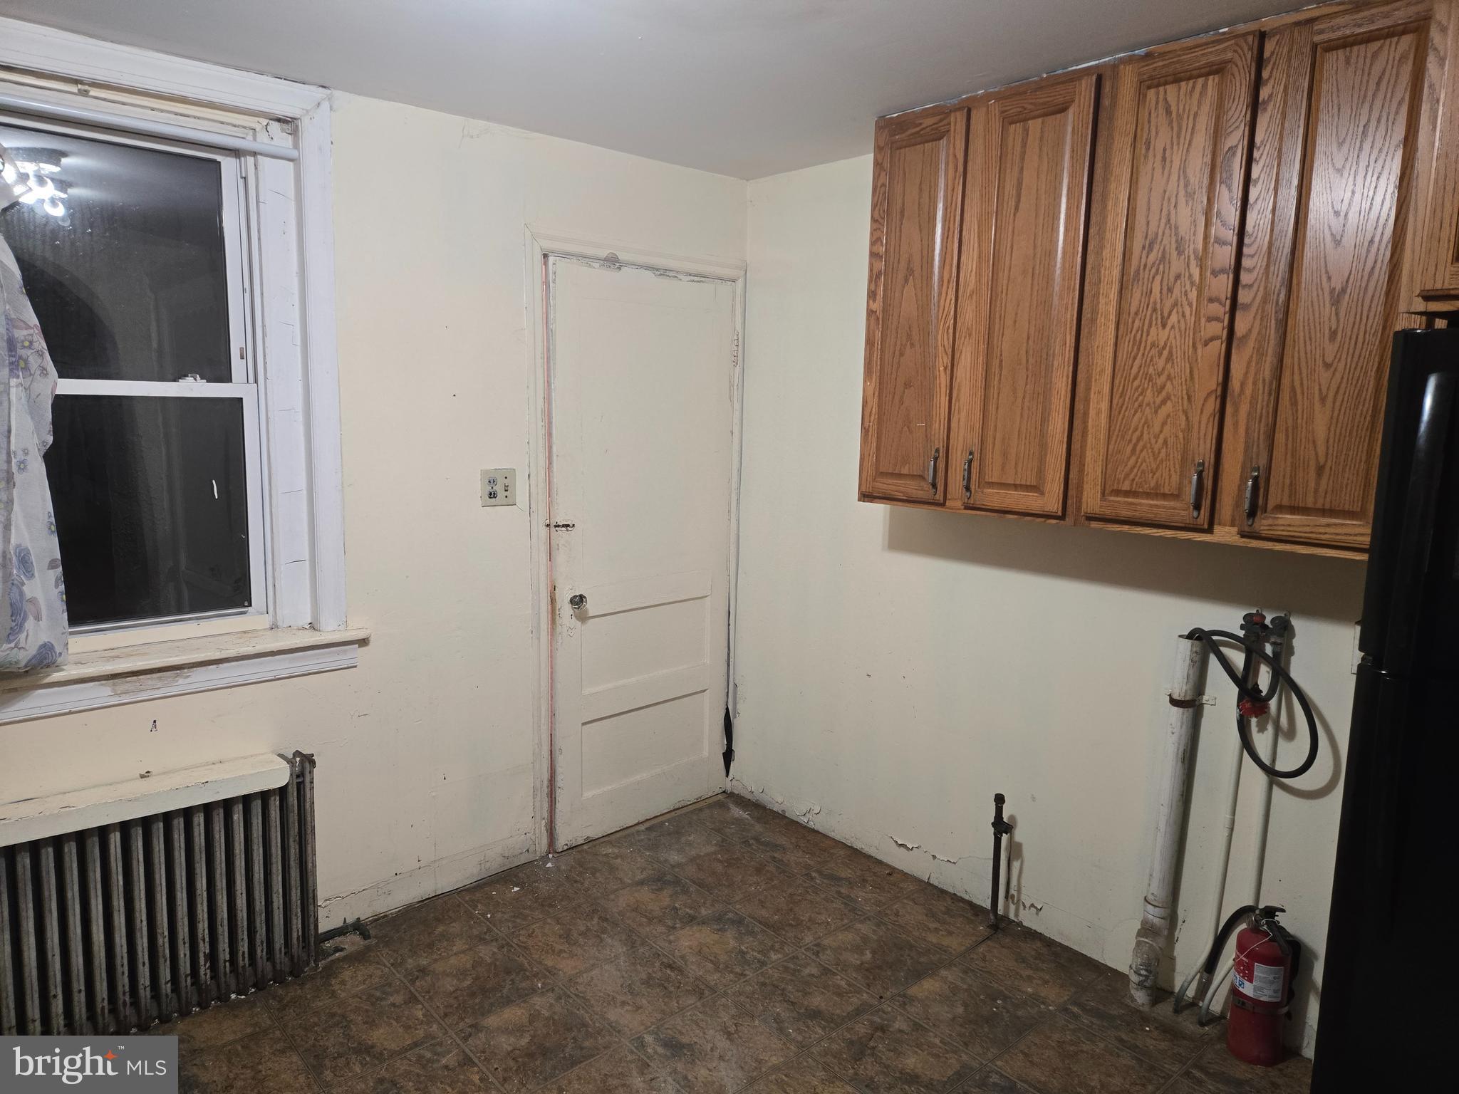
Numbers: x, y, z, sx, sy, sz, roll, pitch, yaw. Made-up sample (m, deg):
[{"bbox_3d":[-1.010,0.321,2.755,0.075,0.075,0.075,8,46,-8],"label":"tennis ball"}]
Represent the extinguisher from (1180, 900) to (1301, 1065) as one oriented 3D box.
[{"bbox_3d":[1.289,1.067,2.411,0.215,0.394,0.130,4,9,15],"label":"extinguisher"}]

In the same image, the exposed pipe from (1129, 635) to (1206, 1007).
[{"bbox_3d":[1.152,0.735,2.549,0.115,1.010,0.092,-7,12,-42],"label":"exposed pipe"}]

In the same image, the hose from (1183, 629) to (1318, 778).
[{"bbox_3d":[1.254,0.383,2.356,0.130,0.310,0.335,-7,12,-42],"label":"hose"}]

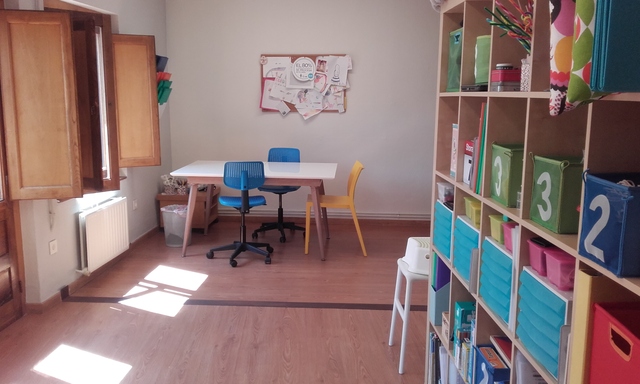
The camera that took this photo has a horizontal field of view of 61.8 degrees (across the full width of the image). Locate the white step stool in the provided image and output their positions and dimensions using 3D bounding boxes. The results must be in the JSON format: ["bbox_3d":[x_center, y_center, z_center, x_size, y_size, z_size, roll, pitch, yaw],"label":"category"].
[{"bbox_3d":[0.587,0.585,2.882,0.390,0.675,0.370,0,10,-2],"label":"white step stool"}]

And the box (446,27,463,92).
[{"bbox_3d":[0.678,-0.520,2.125,0.270,0.240,0.250,0,10,-2],"label":"box"}]

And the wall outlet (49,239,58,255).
[{"bbox_3d":[-1.789,0.376,3.607,0.012,0.090,0.083,1,10,3],"label":"wall outlet"}]

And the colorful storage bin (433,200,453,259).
[{"bbox_3d":[0.675,0.160,2.229,0.330,0.220,0.275,0,10,-2],"label":"colorful storage bin"}]

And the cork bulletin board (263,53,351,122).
[{"bbox_3d":[-0.156,-1.131,5.643,0.910,0.620,0.025,1,10,3],"label":"cork bulletin board"}]

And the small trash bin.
[{"bbox_3d":[-1.352,0.330,5.146,0.300,0.345,0.300,1,10,3],"label":"small trash bin"}]

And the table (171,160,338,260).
[{"bbox_3d":[-0.553,0.150,5.009,1.415,0.755,0.800,1,10,6],"label":"table"}]

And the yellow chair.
[{"bbox_3d":[0.159,0.139,4.934,0.550,0.810,0.450,1,10,4],"label":"yellow chair"}]

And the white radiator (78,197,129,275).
[{"bbox_3d":[-1.679,0.325,4.151,0.100,0.435,0.720,1,10,3],"label":"white radiator"}]

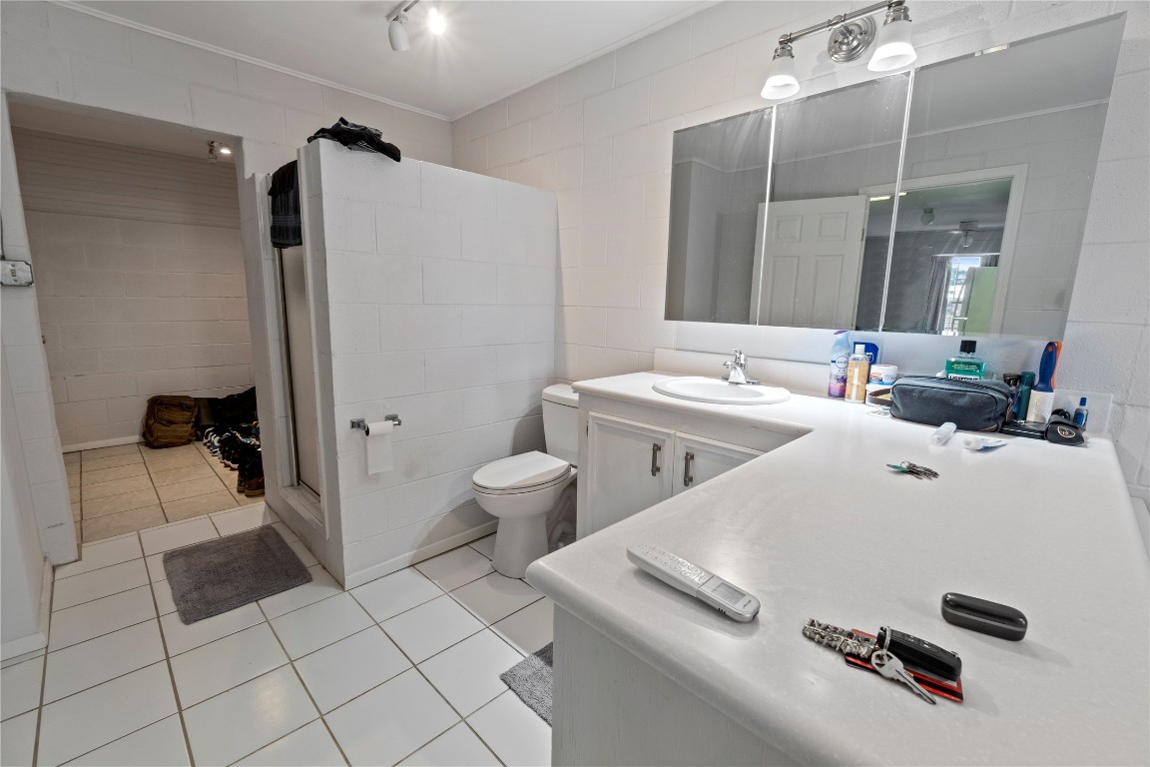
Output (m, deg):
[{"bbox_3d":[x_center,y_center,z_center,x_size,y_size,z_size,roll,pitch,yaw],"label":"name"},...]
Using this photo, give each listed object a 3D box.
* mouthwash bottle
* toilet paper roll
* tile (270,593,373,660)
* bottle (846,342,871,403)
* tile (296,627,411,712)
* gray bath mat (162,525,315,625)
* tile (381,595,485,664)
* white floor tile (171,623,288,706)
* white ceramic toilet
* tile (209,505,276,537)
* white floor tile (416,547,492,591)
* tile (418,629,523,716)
[{"bbox_3d":[1.146,-0.014,1.408,0.088,0.219,0.060,10,13,44],"label":"mouthwash bottle"},{"bbox_3d":[-0.817,0.270,2.016,0.056,0.215,0.102,10,13,44],"label":"toilet paper roll"},{"bbox_3d":[-0.970,0.924,1.841,0.299,0.010,0.298,10,13,44],"label":"tile"},{"bbox_3d":[0.949,-0.034,1.625,0.060,0.195,0.055,6,10,26],"label":"bottle"},{"bbox_3d":[-0.757,0.963,1.633,0.301,0.010,0.297,10,13,44],"label":"tile"},{"bbox_3d":[-1.564,0.840,2.194,0.680,0.016,0.430,10,13,44],"label":"gray bath mat"},{"bbox_3d":[-0.562,0.958,1.892,0.298,0.010,0.298,11,13,44],"label":"tile"},{"bbox_3d":[-1.197,0.967,1.663,0.306,0.012,0.296,10,12,44],"label":"white floor tile"},{"bbox_3d":[-0.155,0.472,2.355,0.430,0.805,0.750,10,12,44],"label":"white ceramic toilet"},{"bbox_3d":[-1.873,0.782,2.740,0.306,0.012,0.296,10,12,44],"label":"tile"},{"bbox_3d":[-0.568,0.886,2.320,0.298,0.010,0.298,11,13,44],"label":"white floor tile"},{"bbox_3d":[-0.342,1.000,1.676,0.298,0.010,0.298,11,13,44],"label":"tile"}]

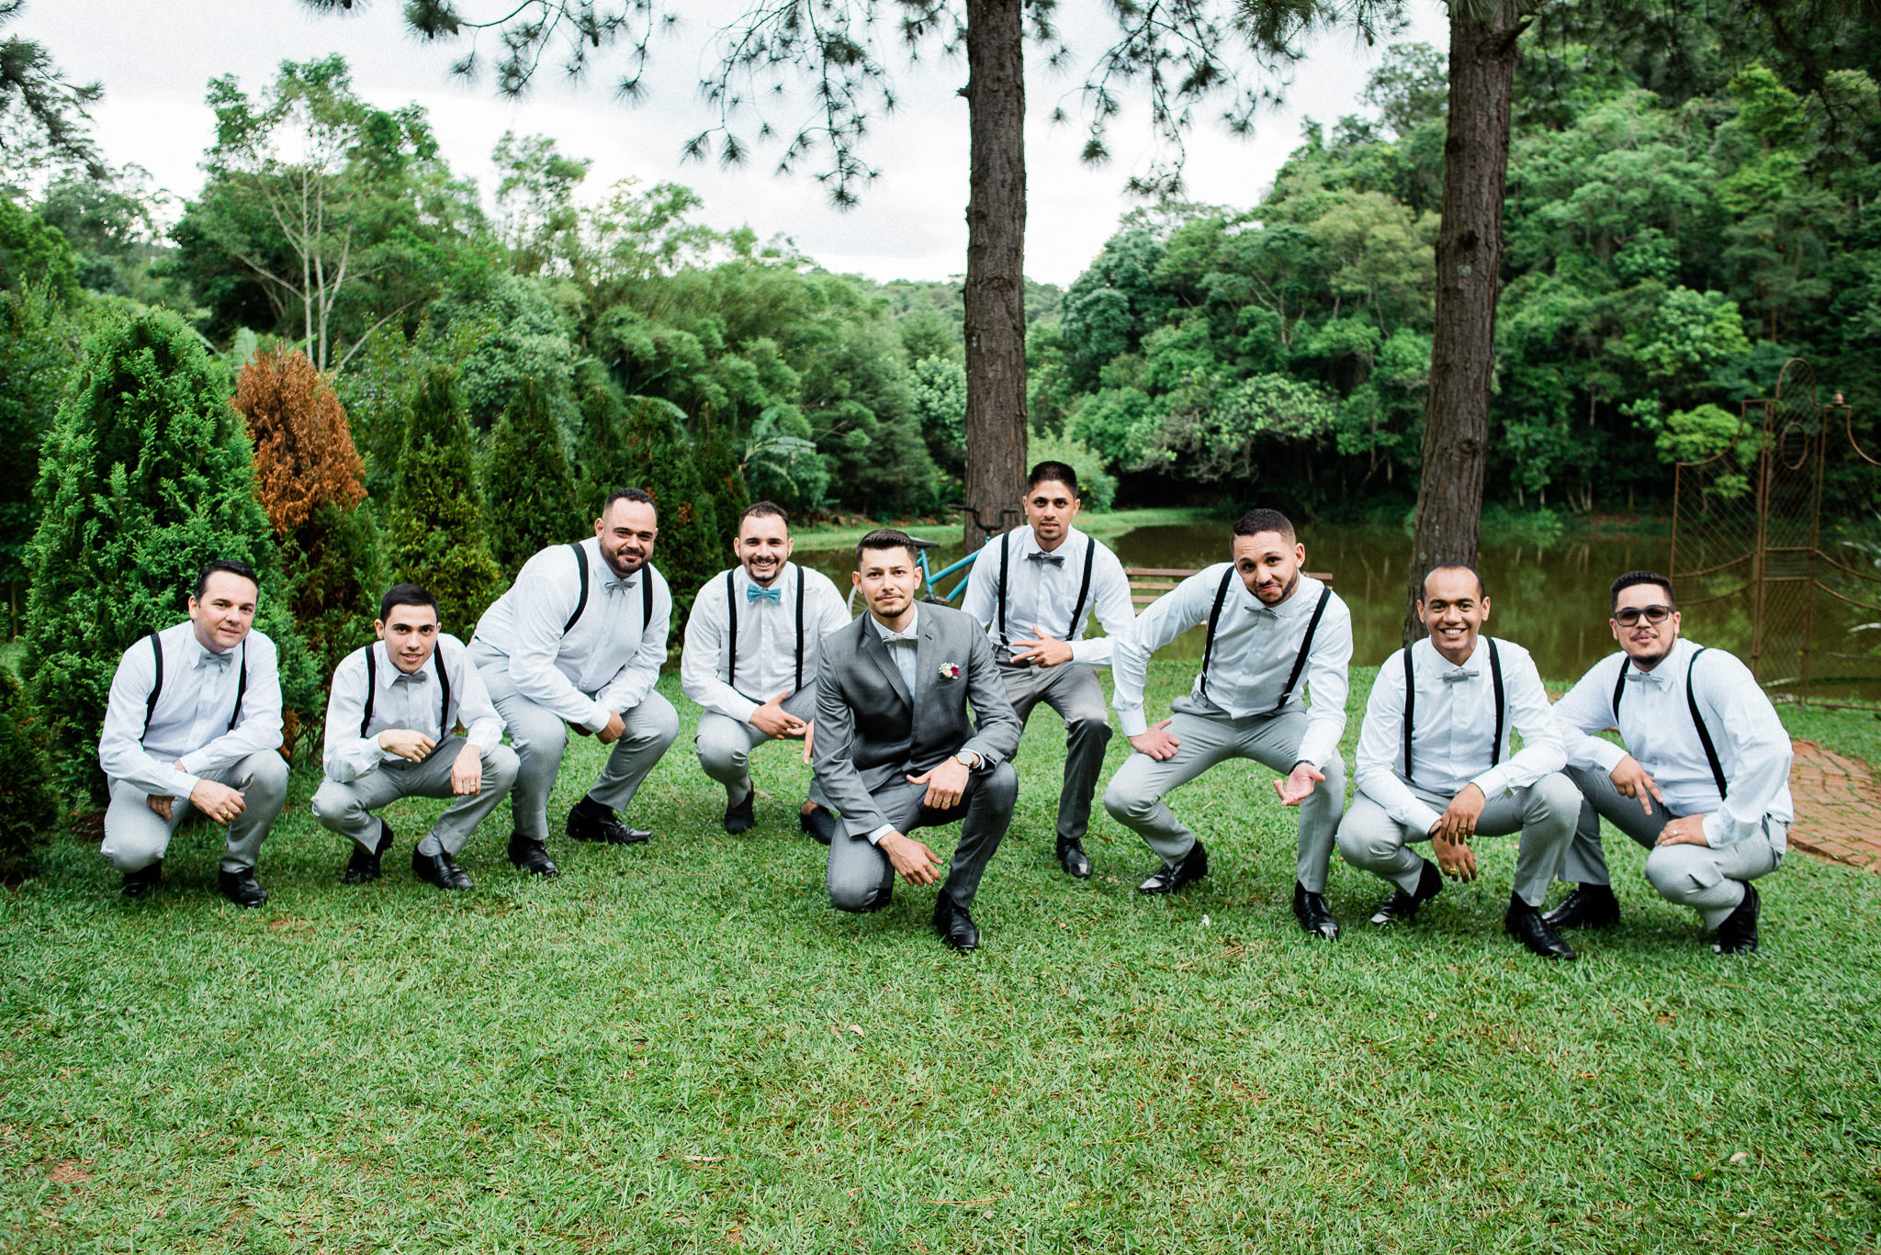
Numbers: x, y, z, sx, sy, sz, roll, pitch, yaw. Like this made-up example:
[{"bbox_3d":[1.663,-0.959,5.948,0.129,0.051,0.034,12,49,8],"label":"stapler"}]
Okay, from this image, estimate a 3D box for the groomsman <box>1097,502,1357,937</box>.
[{"bbox_3d":[0.805,0.239,4.100,0.700,1.144,0.720,1,6,9],"label":"groomsman"}]

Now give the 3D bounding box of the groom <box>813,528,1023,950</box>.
[{"bbox_3d":[-0.065,0.275,4.170,0.560,1.120,0.850,0,6,-7],"label":"groom"}]

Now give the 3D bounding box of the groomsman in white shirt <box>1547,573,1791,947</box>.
[{"bbox_3d":[1.971,0.342,3.970,0.640,1.006,0.760,5,7,37],"label":"groomsman in white shirt"}]

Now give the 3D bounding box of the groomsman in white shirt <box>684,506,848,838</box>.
[{"bbox_3d":[-0.572,0.133,4.770,0.560,1.087,0.680,0,6,-6],"label":"groomsman in white shirt"}]

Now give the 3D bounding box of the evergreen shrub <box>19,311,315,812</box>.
[{"bbox_3d":[-2.844,-0.296,5.400,1.100,1.757,1.100,0,6,0],"label":"evergreen shrub"}]

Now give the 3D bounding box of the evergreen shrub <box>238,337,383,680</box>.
[{"bbox_3d":[-2.730,-0.330,6.300,0.750,1.767,0.750,0,6,0],"label":"evergreen shrub"}]

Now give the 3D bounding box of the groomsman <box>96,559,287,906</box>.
[{"bbox_3d":[-2.134,0.287,4.170,0.560,0.979,0.720,-3,7,-30],"label":"groomsman"}]

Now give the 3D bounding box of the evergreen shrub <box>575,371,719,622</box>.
[{"bbox_3d":[-1.843,-0.649,9.200,0.920,1.660,0.920,0,6,0],"label":"evergreen shrub"}]

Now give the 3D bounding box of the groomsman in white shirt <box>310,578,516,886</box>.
[{"bbox_3d":[-1.539,0.308,4.300,0.600,0.892,0.680,-1,6,-18],"label":"groomsman in white shirt"}]

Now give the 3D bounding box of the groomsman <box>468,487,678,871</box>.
[{"bbox_3d":[-1.132,0.146,4.500,0.620,1.154,0.820,-4,7,-37],"label":"groomsman"}]

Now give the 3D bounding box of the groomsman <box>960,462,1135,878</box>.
[{"bbox_3d":[0.339,0.121,4.660,0.540,1.286,0.720,0,6,-2],"label":"groomsman"}]

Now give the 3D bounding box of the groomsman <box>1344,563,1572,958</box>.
[{"bbox_3d":[1.397,0.337,3.970,0.640,1.021,0.720,1,6,10],"label":"groomsman"}]

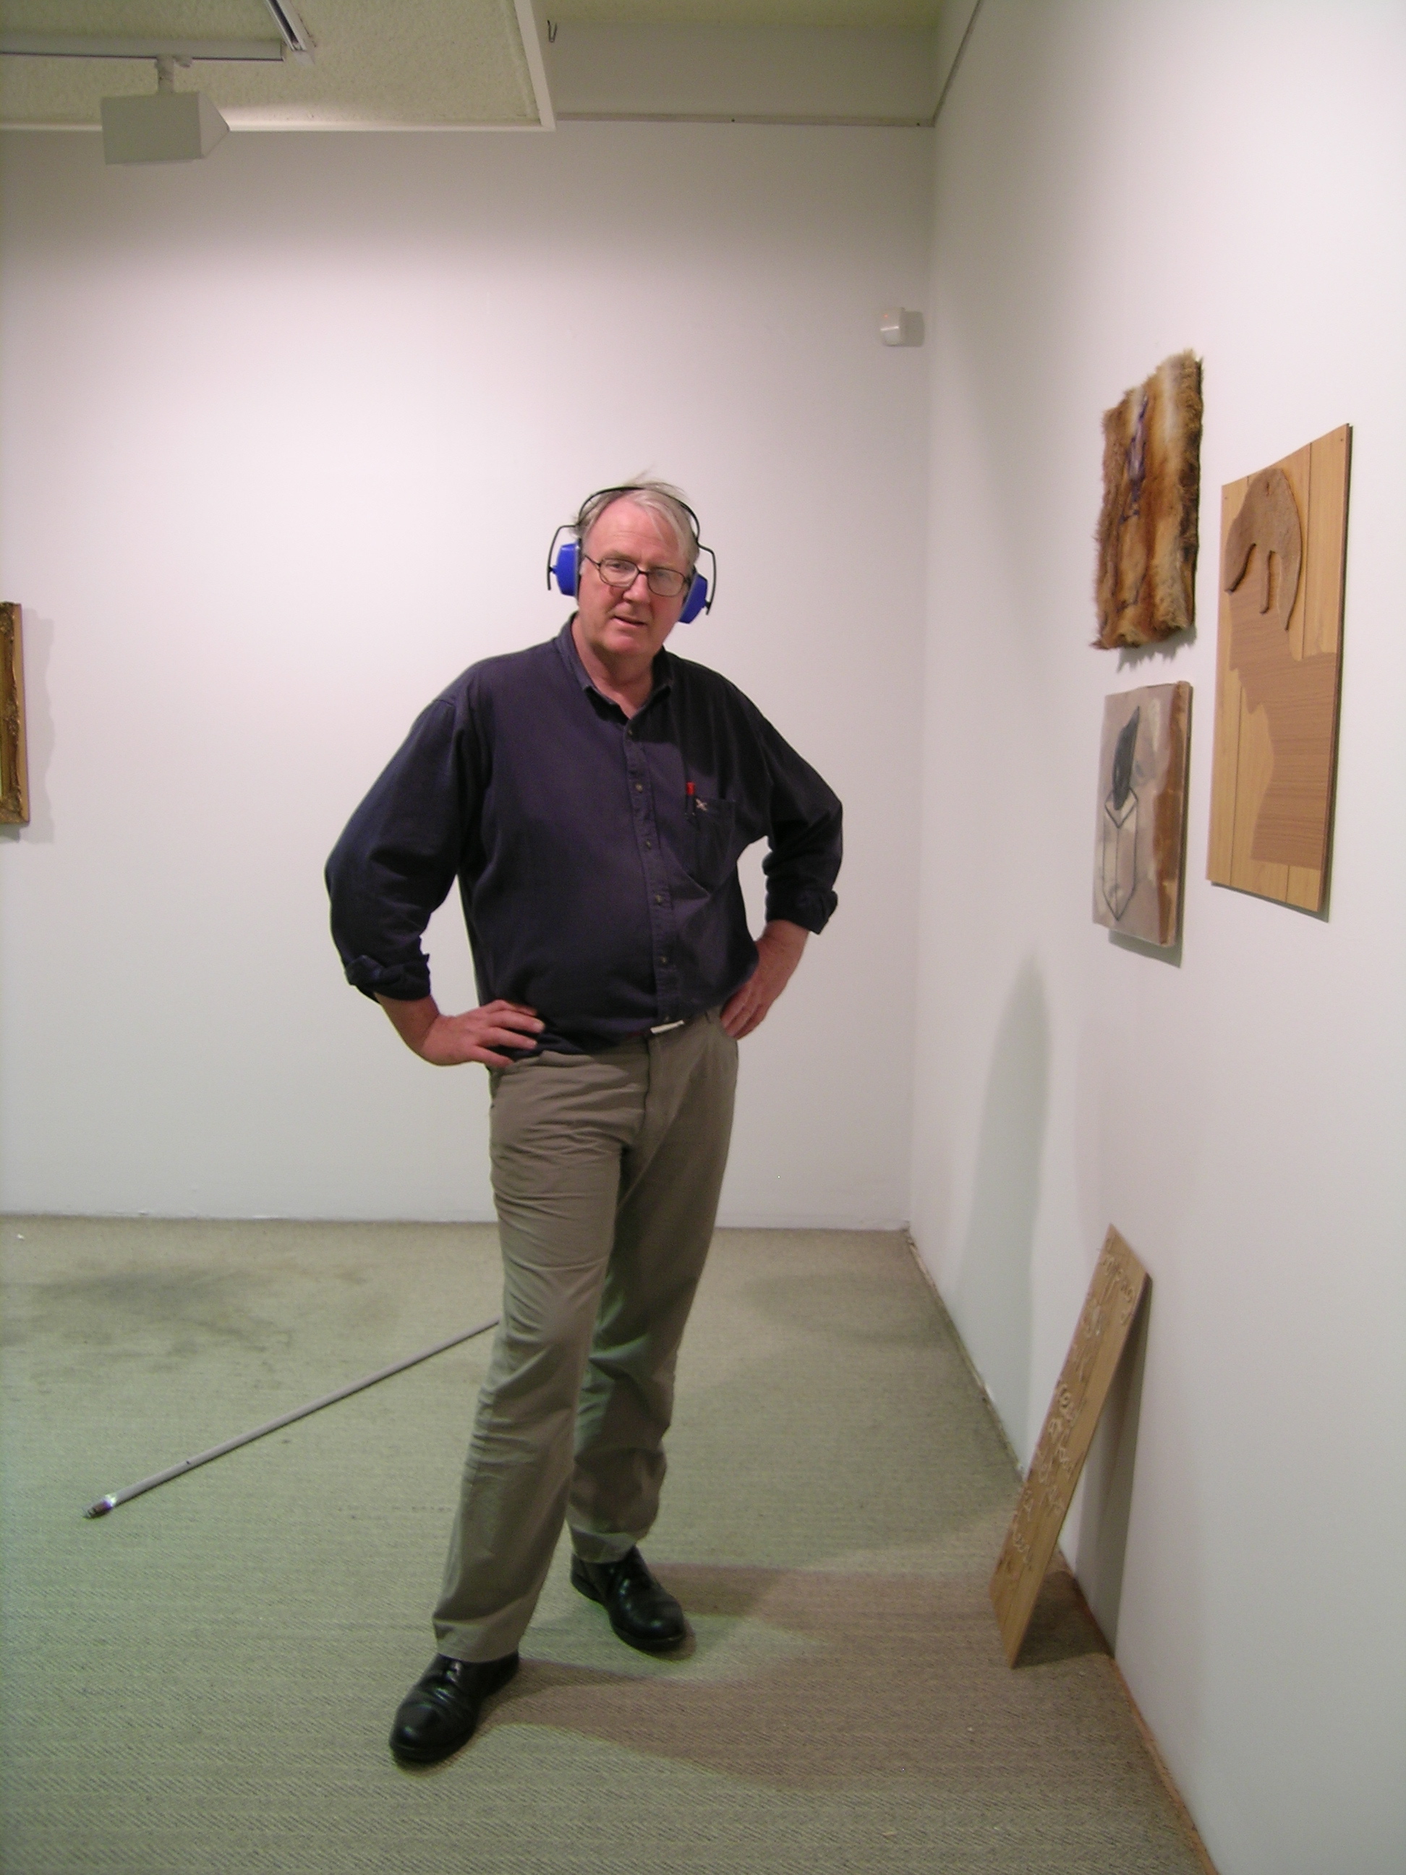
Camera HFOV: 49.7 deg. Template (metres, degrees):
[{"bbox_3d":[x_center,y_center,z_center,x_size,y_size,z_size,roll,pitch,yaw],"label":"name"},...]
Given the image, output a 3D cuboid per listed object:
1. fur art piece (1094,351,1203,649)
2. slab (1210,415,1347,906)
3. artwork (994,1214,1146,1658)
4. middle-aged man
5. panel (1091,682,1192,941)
[{"bbox_3d":[0.649,-0.618,2.210,0.024,0.370,0.463,0,7,-1],"label":"fur art piece"},{"bbox_3d":[0.654,-0.294,1.732,0.016,0.491,0.354,0,7,-1],"label":"slab"},{"bbox_3d":[0.577,0.802,2.407,0.013,0.678,0.194,14,11,-3],"label":"artwork"},{"bbox_3d":[-0.180,0.231,2.308,0.750,1.815,0.430,-2,8,-21],"label":"middle-aged man"},{"bbox_3d":[0.645,-0.183,2.233,0.020,0.358,0.369,0,7,-1],"label":"panel"}]

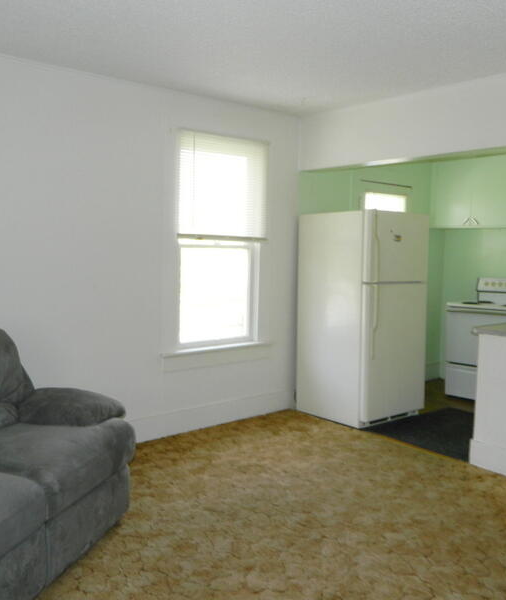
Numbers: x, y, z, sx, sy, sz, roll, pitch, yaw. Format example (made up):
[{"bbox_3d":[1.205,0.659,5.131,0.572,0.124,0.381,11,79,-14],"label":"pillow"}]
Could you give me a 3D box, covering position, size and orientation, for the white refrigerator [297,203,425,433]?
[{"bbox_3d":[0.937,0.125,4.984,0.770,1.705,0.760,-4,7,-39],"label":"white refrigerator"}]

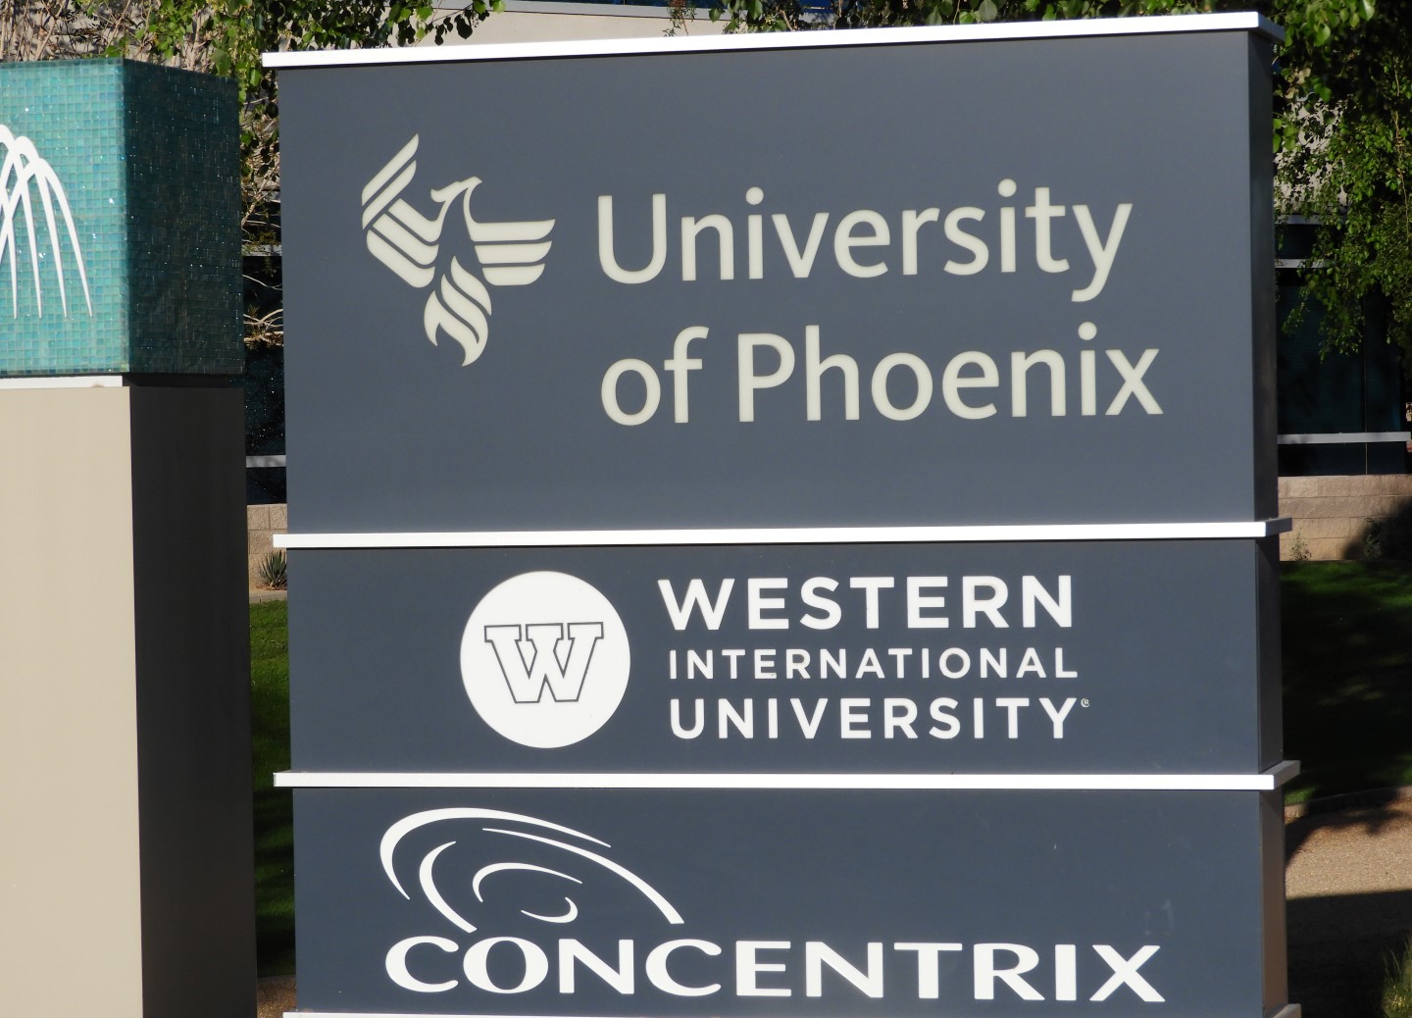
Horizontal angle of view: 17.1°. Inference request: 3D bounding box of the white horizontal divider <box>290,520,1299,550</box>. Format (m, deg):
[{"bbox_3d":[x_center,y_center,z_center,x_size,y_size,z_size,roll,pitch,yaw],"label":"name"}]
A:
[{"bbox_3d":[0.135,0.044,8.797,1.885,0.026,0.345,-1,1,15],"label":"white horizontal divider"}]

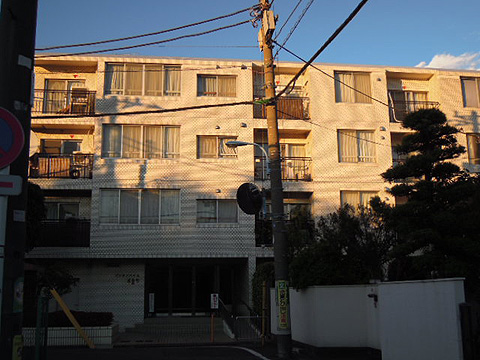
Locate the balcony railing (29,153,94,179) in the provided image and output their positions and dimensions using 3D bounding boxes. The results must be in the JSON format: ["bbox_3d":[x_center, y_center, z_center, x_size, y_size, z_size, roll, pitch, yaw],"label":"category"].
[{"bbox_3d":[-7.487,-0.609,23.232,2.616,1.071,0.150,1,-12,-7],"label":"balcony railing"}]

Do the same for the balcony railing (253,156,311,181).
[{"bbox_3d":[1.875,-0.459,23.829,2.500,1.023,0.100,1,-11,-7],"label":"balcony railing"}]

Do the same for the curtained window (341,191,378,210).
[{"bbox_3d":[5.304,1.240,24.517,1.722,1.503,0.150,1,-12,-7],"label":"curtained window"}]

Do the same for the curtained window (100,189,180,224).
[{"bbox_3d":[-4.089,1.108,22.808,3.238,1.466,0.150,1,-11,-7],"label":"curtained window"}]

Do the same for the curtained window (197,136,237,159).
[{"bbox_3d":[-1.002,-1.424,24.275,1.757,1.025,0.150,1,-12,-7],"label":"curtained window"}]

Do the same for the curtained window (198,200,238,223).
[{"bbox_3d":[-0.922,1.320,23.140,1.724,1.000,0.150,1,-11,-7],"label":"curtained window"}]

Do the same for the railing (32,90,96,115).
[{"bbox_3d":[-7.534,-3.353,23.799,2.636,1.081,0.150,1,-12,-7],"label":"railing"}]

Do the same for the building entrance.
[{"bbox_3d":[-2.345,5.301,27.014,4.444,2.535,0.800,1,-12,-7],"label":"building entrance"}]

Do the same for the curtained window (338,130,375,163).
[{"bbox_3d":[5.156,-1.455,24.418,1.695,1.496,0.150,1,-11,-7],"label":"curtained window"}]

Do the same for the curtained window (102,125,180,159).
[{"bbox_3d":[-4.124,-1.589,23.346,3.238,1.466,0.150,1,-11,-7],"label":"curtained window"}]

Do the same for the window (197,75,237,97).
[{"bbox_3d":[-0.991,-4.073,24.217,1.724,1.000,0.150,1,-11,-7],"label":"window"}]

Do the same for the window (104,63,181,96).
[{"bbox_3d":[-4.269,-4.418,24.488,3.298,1.488,0.150,1,-12,-7],"label":"window"}]

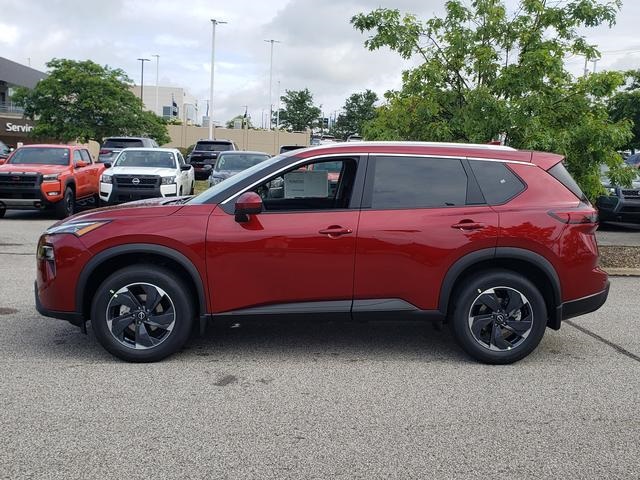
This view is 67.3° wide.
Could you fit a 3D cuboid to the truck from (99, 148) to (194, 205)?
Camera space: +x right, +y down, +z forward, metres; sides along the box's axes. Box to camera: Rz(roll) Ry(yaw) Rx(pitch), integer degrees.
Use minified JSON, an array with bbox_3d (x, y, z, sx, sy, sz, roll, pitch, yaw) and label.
[{"bbox_3d":[-4.640,-1.630,13.450,1.860,1.820,5.300,0,8,-11],"label":"truck"}]

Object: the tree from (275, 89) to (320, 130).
[{"bbox_3d":[-2.808,-14.978,60.000,5.400,7.000,5.400,2,6,0],"label":"tree"}]

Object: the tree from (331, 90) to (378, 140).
[{"bbox_3d":[3.500,-11.500,47.000,5.200,6.400,5.000,1,8,0],"label":"tree"}]

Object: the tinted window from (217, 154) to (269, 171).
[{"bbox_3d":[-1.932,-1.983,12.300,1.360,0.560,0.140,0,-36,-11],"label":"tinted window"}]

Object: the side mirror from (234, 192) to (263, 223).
[{"bbox_3d":[-0.515,-0.241,3.460,0.180,0.210,0.240,1,6,-3],"label":"side mirror"}]

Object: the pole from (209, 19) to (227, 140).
[{"bbox_3d":[-5.757,-7.920,27.000,0.950,8.700,0.650,2,6,0],"label":"pole"}]

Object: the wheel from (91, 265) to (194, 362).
[{"bbox_3d":[-1.325,0.553,3.682,0.735,0.735,0.240,1,6,-2],"label":"wheel"}]

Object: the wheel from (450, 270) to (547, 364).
[{"bbox_3d":[1.377,0.584,3.786,0.735,0.735,0.240,1,6,-2],"label":"wheel"}]

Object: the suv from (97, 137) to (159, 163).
[{"bbox_3d":[-8.400,-3.680,21.600,1.920,1.720,4.800,0,8,-11],"label":"suv"}]

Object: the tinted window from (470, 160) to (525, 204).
[{"bbox_3d":[1.373,-0.447,3.740,0.450,0.370,0.060,2,-8,-6],"label":"tinted window"}]

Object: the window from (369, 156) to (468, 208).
[{"bbox_3d":[0.737,-0.432,3.580,0.720,0.400,0.060,1,-8,-2],"label":"window"}]

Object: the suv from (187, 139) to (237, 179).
[{"bbox_3d":[-4.700,-3.600,21.600,1.930,1.750,4.800,0,8,-11],"label":"suv"}]

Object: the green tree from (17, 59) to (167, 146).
[{"bbox_3d":[-12.300,-6.500,26.000,8.400,6.500,8.000,1,8,0],"label":"green tree"}]

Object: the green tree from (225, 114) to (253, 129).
[{"bbox_3d":[-11.868,-15.509,70.000,4.800,5.800,4.800,2,6,0],"label":"green tree"}]

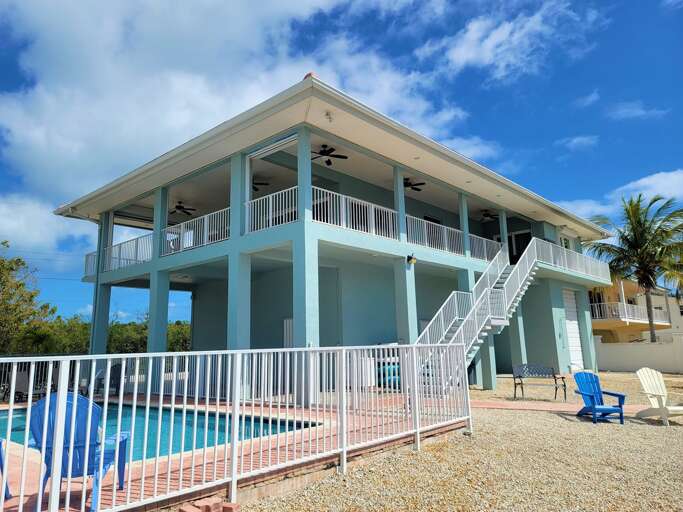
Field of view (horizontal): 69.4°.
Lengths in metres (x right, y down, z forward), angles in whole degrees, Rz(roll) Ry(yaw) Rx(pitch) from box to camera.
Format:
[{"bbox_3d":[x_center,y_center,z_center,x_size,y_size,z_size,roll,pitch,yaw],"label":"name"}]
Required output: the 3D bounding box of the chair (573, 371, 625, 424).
[{"bbox_3d":[5.036,2.779,9.763,0.700,0.930,0.870,-1,-10,0],"label":"chair"}]

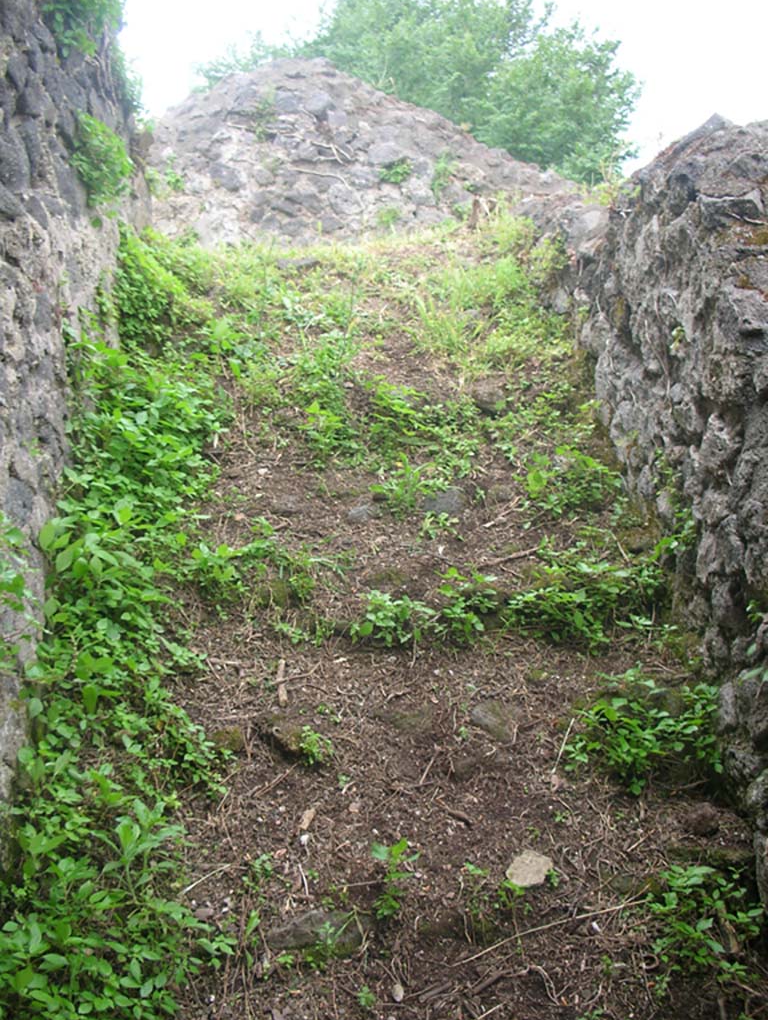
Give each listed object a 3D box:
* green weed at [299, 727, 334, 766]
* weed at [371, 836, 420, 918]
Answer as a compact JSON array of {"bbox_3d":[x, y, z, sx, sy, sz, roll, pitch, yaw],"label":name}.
[{"bbox_3d":[-0.184,0.644,2.820,0.097,0.095,0.085,0,7,0],"label":"green weed"},{"bbox_3d":[0.025,0.883,2.480,0.112,0.170,0.100,0,7,0],"label":"weed"}]

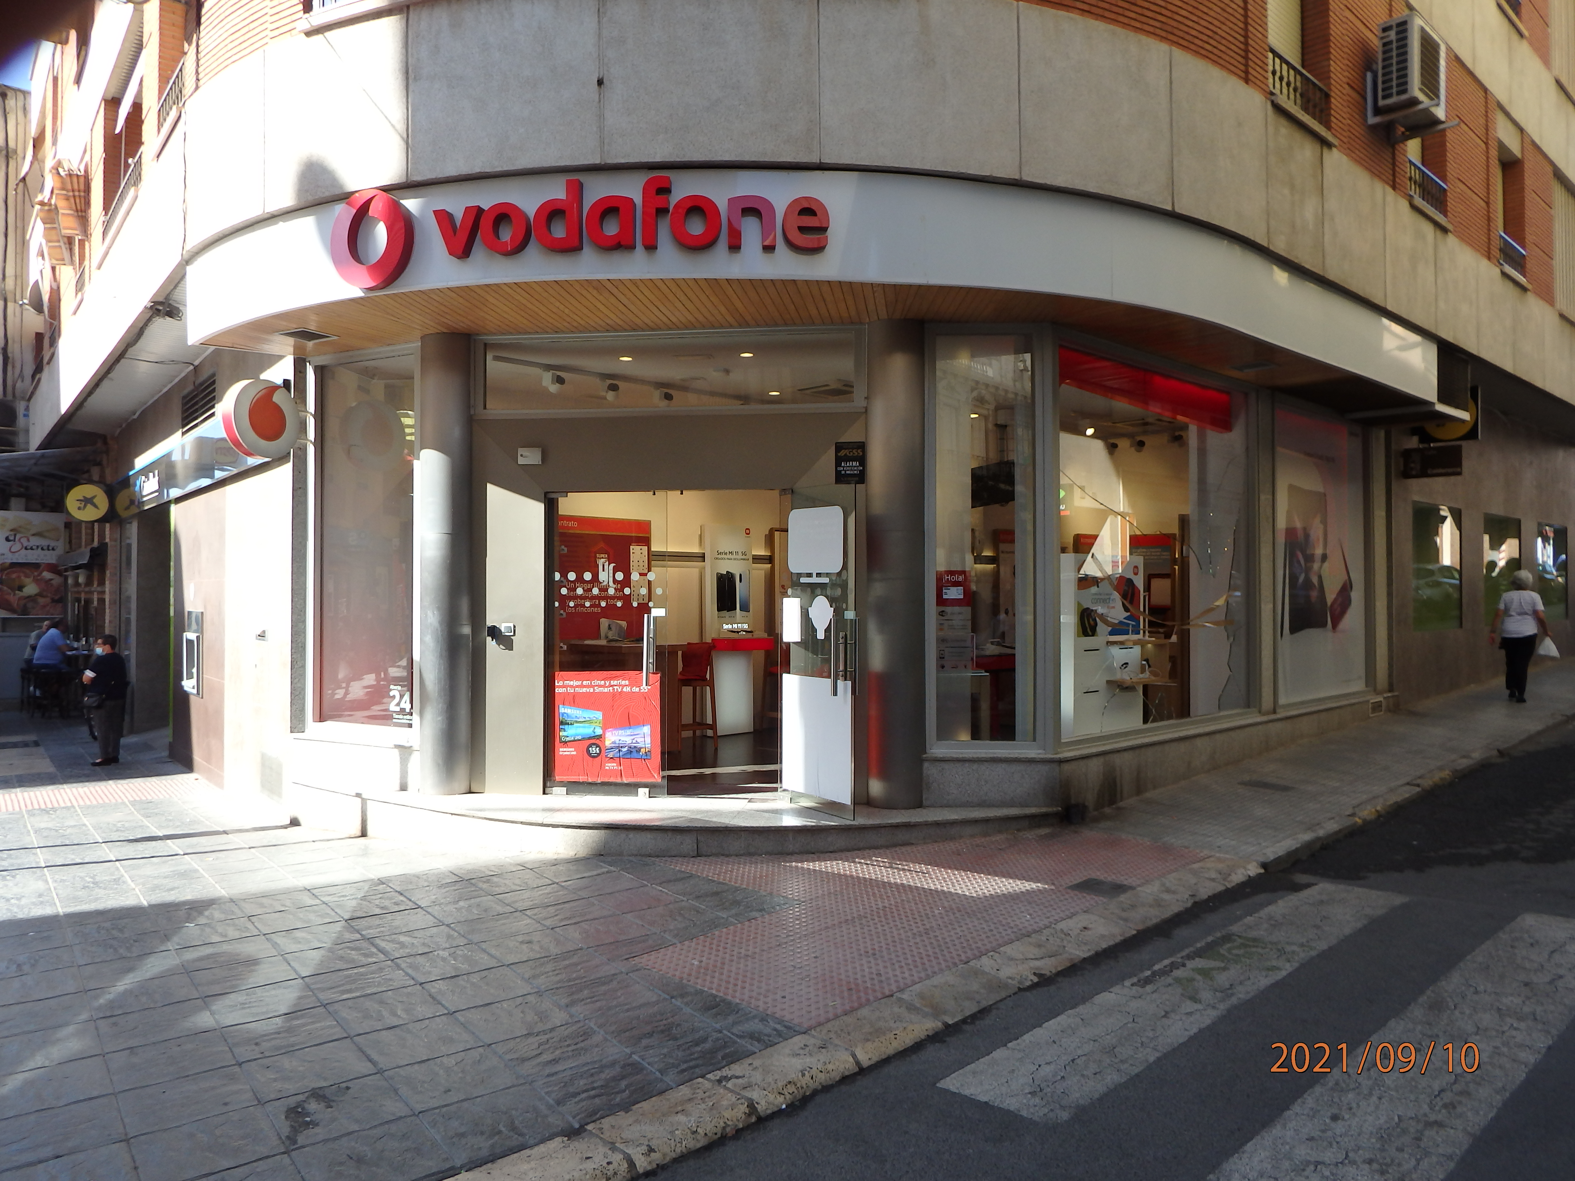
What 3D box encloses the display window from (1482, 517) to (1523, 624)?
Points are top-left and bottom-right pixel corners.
[{"bbox_3d":[10.200,-0.284,15.550,1.950,1.520,0.100,0,0,-44],"label":"display window"}]

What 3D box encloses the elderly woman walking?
[{"bbox_3d":[8.483,0.525,12.706,0.520,1.540,0.400,-1,-1,43],"label":"elderly woman walking"}]

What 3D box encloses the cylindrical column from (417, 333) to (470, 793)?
[{"bbox_3d":[-2.559,-0.176,8.183,0.380,3.370,0.380,0,0,-17],"label":"cylindrical column"}]

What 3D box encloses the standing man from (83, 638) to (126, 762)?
[{"bbox_3d":[-8.380,1.350,13.400,0.420,1.600,0.500,0,0,-34],"label":"standing man"}]

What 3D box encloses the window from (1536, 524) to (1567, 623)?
[{"bbox_3d":[12.360,-0.284,17.600,1.950,1.520,0.100,0,0,-44],"label":"window"}]

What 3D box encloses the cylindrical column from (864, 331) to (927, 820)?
[{"bbox_3d":[0.760,-0.192,7.661,0.380,3.370,0.380,0,0,0],"label":"cylindrical column"}]

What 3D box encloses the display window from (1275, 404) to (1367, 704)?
[{"bbox_3d":[5.326,-0.314,10.898,2.250,2.800,0.100,0,-1,-43],"label":"display window"}]

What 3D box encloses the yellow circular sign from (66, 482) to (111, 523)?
[{"bbox_3d":[-10.750,-1.360,16.800,0.590,0.600,0.150,0,0,-38],"label":"yellow circular sign"}]

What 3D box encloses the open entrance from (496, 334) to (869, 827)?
[{"bbox_3d":[-0.850,-0.140,8.000,2.750,3.380,0.300,0,0,8],"label":"open entrance"}]

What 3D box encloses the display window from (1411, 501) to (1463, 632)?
[{"bbox_3d":[7.895,-0.275,13.290,1.870,1.520,0.100,0,-1,-43],"label":"display window"}]

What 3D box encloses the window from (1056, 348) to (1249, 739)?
[{"bbox_3d":[2.979,-0.333,8.686,3.040,2.820,0.100,0,-1,-43],"label":"window"}]

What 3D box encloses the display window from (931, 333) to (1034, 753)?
[{"bbox_3d":[1.375,-0.363,7.670,0.725,2.870,0.100,0,0,-2],"label":"display window"}]

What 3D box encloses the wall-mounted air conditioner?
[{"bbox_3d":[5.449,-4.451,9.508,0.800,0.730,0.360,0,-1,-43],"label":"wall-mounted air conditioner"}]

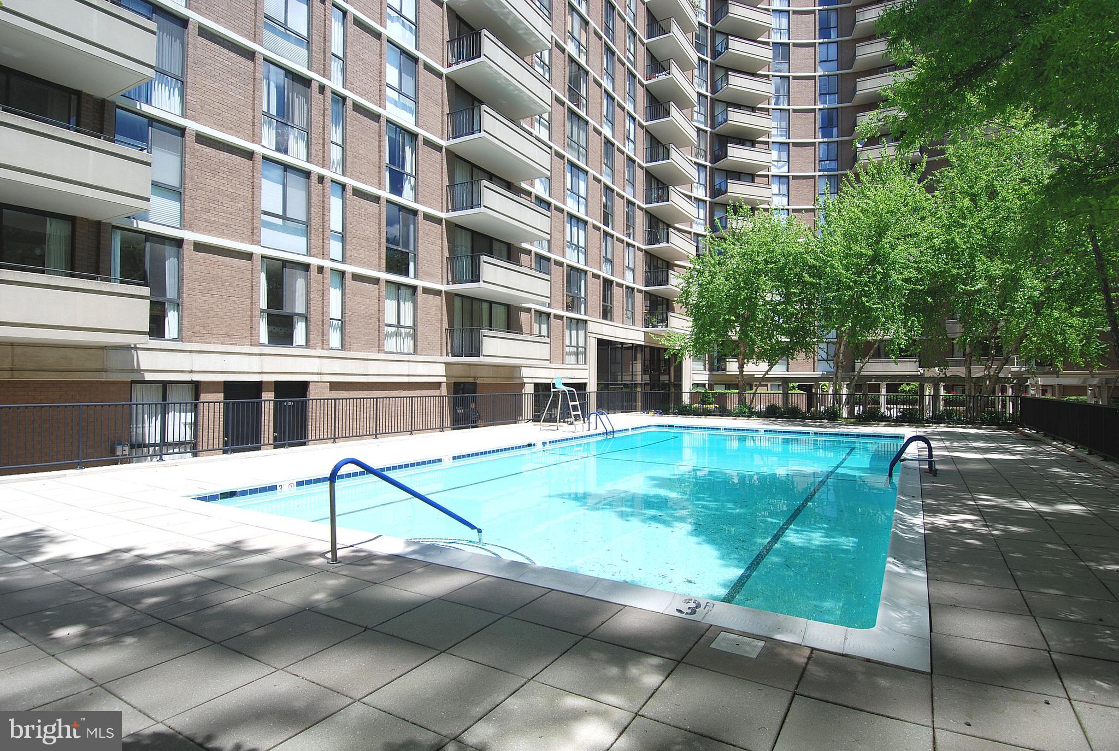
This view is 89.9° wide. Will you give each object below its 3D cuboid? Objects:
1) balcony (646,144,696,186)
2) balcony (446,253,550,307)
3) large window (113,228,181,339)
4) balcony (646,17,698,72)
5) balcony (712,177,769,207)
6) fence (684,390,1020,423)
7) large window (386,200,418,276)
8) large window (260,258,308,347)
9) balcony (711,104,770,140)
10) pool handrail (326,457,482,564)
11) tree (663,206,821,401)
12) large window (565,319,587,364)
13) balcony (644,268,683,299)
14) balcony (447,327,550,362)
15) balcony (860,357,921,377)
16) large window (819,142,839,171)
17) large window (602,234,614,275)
[{"bbox_3d":[7.366,-13.725,36.992,1.900,1.120,4.550,-1,-1,32],"label":"balcony"},{"bbox_3d":[-2.320,-3.735,22.374,1.750,1.220,4.450,0,-1,32],"label":"balcony"},{"bbox_3d":[-9.258,-2.003,12.600,0.150,2.360,1.420,-1,-1,32],"label":"large window"},{"bbox_3d":[7.770,-22.298,38.180,1.750,1.220,4.450,0,-1,33],"label":"balcony"},{"bbox_3d":[13.750,-13.640,42.000,4.100,1.120,1.750,0,-1,-20],"label":"balcony"},{"bbox_3d":[11.378,1.343,23.660,12.650,1.100,0.070,-1,-1,31],"label":"fence"},{"bbox_3d":[-5.320,-4.530,18.865,0.120,2.360,1.380,-1,-1,32],"label":"large window"},{"bbox_3d":[-7.573,-1.957,15.332,0.150,2.360,1.430,-1,-1,32],"label":"large window"},{"bbox_3d":[14.016,-19.139,42.781,4.128,1.050,1.779,0,-1,-22],"label":"balcony"},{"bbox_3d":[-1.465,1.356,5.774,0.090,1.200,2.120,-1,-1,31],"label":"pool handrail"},{"bbox_3d":[9.009,-3.112,27.700,7.000,10.430,6.800,-1,-1,32],"label":"tree"},{"bbox_3d":[0.806,-1.771,29.186,0.150,2.394,2.327,0,-1,32],"label":"large window"},{"bbox_3d":[7.444,-5.816,36.745,1.800,1.100,4.500,-1,-1,33],"label":"balcony"},{"bbox_3d":[-2.337,-1.045,22.339,1.750,1.220,4.450,0,-1,32],"label":"balcony"},{"bbox_3d":[24.595,-0.629,42.105,4.087,1.220,1.779,0,-1,20],"label":"balcony"},{"bbox_3d":[21.050,-17.057,43.950,1.420,2.360,0.150,0,-1,6],"label":"large window"},{"bbox_3d":[2.704,-6.890,32.058,0.150,2.330,1.420,-1,-1,32],"label":"large window"}]

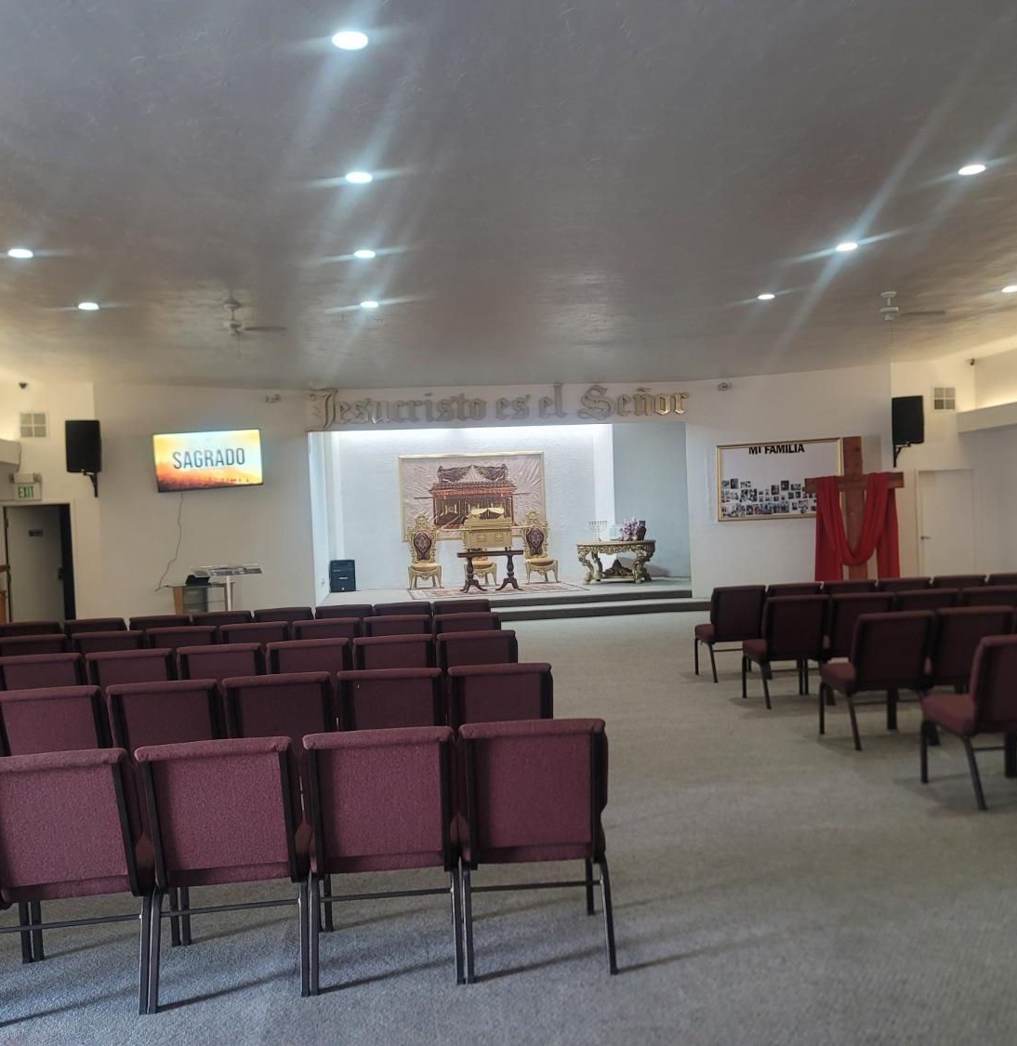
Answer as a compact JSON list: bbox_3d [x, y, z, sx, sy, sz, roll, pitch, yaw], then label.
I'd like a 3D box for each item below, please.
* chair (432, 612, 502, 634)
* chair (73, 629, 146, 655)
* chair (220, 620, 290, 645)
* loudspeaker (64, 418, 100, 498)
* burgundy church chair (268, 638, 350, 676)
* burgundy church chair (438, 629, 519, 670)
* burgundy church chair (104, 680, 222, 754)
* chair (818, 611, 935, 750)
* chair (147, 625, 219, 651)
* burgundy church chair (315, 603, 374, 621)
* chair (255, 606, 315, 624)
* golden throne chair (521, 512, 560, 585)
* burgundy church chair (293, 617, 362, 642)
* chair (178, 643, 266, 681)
[{"bbox_3d":[-0.314,1.088,7.699,0.492,0.840,0.656,-2,0,-4],"label":"chair"},{"bbox_3d":[-2.789,1.184,7.231,0.497,0.852,0.638,-2,0,-9],"label":"chair"},{"bbox_3d":[-1.839,1.152,7.489,0.501,0.851,0.637,-2,0,-7],"label":"chair"},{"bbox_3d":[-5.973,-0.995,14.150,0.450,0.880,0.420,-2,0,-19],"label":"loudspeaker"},{"bbox_3d":[-1.229,1.138,6.303,0.505,0.862,0.630,-2,0,-10],"label":"burgundy church chair"},{"bbox_3d":[-0.211,1.080,6.378,0.492,0.840,0.656,-2,0,-7],"label":"burgundy church chair"},{"bbox_3d":[-1.563,1.146,4.798,0.510,0.850,0.666,-2,0,-7],"label":"burgundy church chair"},{"bbox_3d":[2.397,0.990,6.538,0.505,0.862,0.630,-2,0,-8],"label":"chair"},{"bbox_3d":[-2.339,1.172,7.422,0.501,0.851,0.637,-2,0,-8],"label":"chair"},{"bbox_3d":[-1.412,1.136,8.819,0.501,0.851,0.637,-2,0,-7],"label":"burgundy church chair"},{"bbox_3d":[-1.919,1.160,8.785,0.492,0.840,0.656,-2,0,-8],"label":"chair"},{"bbox_3d":[0.608,0.474,20.057,0.660,1.420,0.680,-2,0,-8],"label":"golden throne chair"},{"bbox_3d":[-1.346,1.145,7.619,0.505,0.862,0.630,-2,0,-9],"label":"burgundy church chair"},{"bbox_3d":[-1.688,1.138,6.099,0.497,0.852,0.638,-2,0,-9],"label":"chair"}]

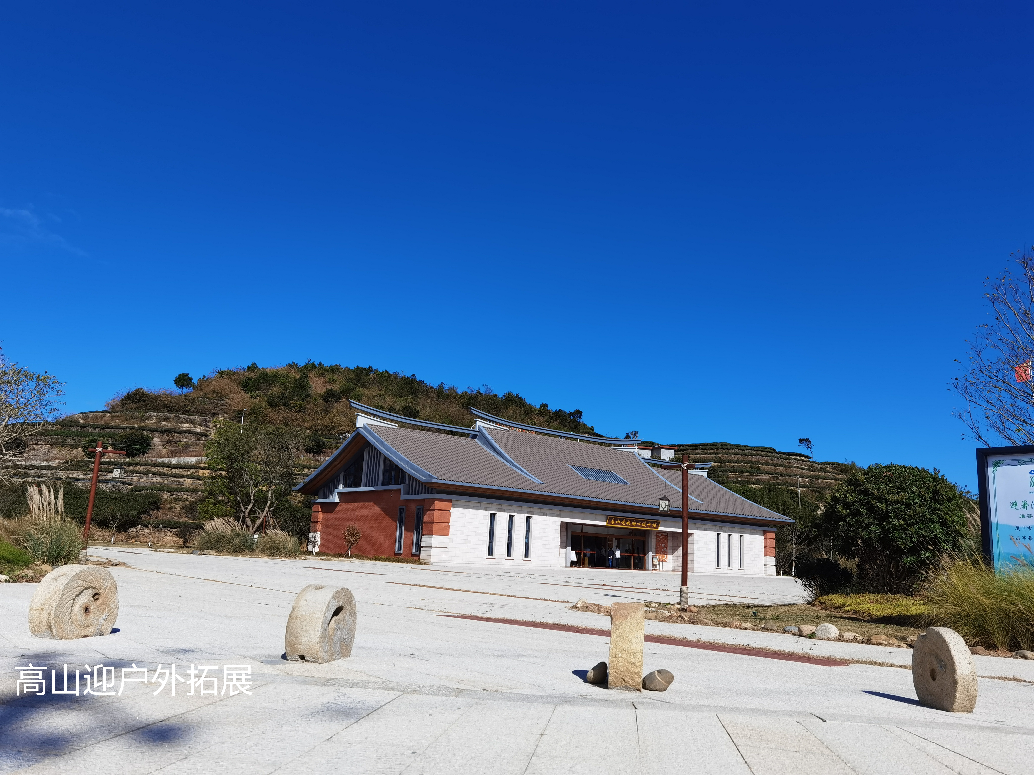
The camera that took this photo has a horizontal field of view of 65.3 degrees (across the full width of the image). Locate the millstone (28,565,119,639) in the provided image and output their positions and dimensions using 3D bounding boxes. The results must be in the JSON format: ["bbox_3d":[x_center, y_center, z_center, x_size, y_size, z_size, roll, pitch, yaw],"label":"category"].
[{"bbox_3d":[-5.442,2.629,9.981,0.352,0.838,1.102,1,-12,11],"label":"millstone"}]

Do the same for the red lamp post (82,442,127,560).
[{"bbox_3d":[-14.203,3.964,27.418,1.170,4.159,0.360,9,-13,-25],"label":"red lamp post"}]

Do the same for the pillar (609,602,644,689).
[{"bbox_3d":[1.114,2.608,8.168,0.327,0.841,0.270,1,-12,11],"label":"pillar"}]

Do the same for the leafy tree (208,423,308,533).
[{"bbox_3d":[-18.549,6.933,56.898,6.503,8.977,5.853,7,-12,-17],"label":"leafy tree"}]

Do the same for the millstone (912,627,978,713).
[{"bbox_3d":[4.284,2.815,8.116,0.189,0.748,0.864,3,-12,1],"label":"millstone"}]

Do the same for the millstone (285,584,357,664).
[{"bbox_3d":[-2.194,2.660,9.139,0.401,0.781,0.949,0,-12,13],"label":"millstone"}]

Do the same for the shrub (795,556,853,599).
[{"bbox_3d":[12.512,7.755,32.831,2.322,1.612,2.089,-1,-12,21],"label":"shrub"}]

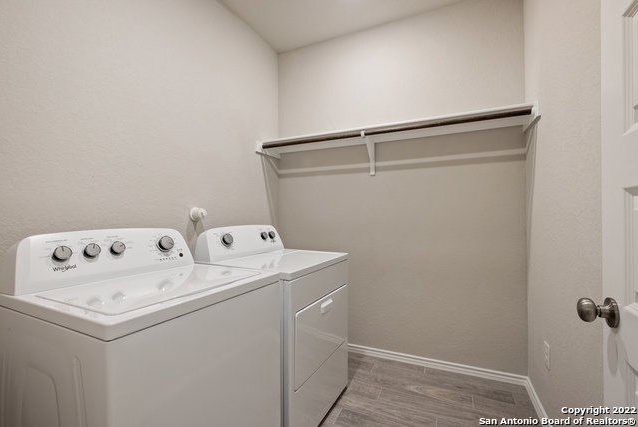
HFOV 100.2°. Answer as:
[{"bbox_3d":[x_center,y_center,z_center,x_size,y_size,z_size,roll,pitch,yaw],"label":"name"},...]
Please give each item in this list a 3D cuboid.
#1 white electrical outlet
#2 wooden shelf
[{"bbox_3d":[1.231,0.766,1.440,0.008,0.119,0.073,0,-1,25],"label":"white electrical outlet"},{"bbox_3d":[0.431,-0.485,2.103,2.012,0.321,0.330,0,-1,25],"label":"wooden shelf"}]

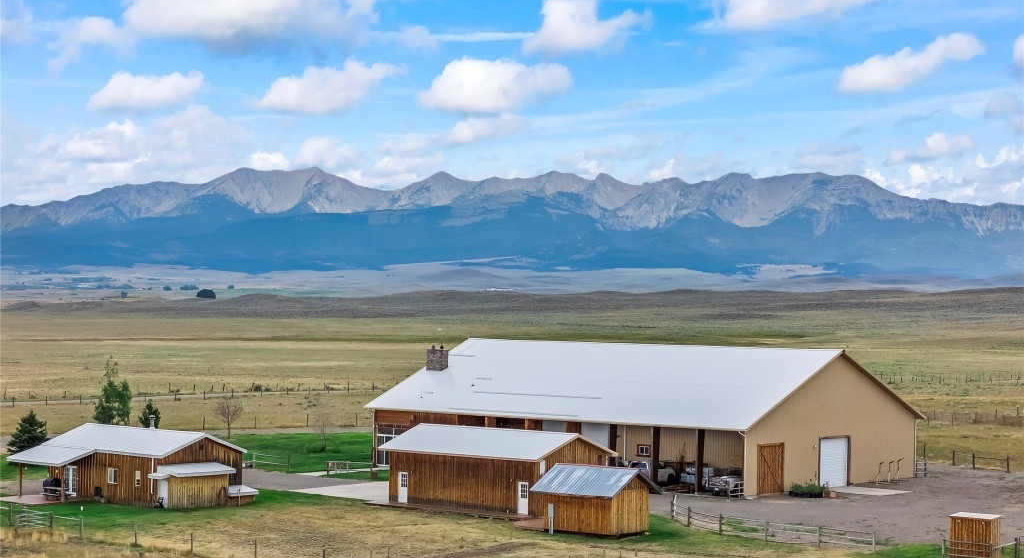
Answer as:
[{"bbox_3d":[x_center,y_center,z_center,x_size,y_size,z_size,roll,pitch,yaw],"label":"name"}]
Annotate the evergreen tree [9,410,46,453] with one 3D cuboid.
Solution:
[{"bbox_3d":[-39.291,12.849,169.474,3.768,4.335,3.768,1,-1,0],"label":"evergreen tree"}]

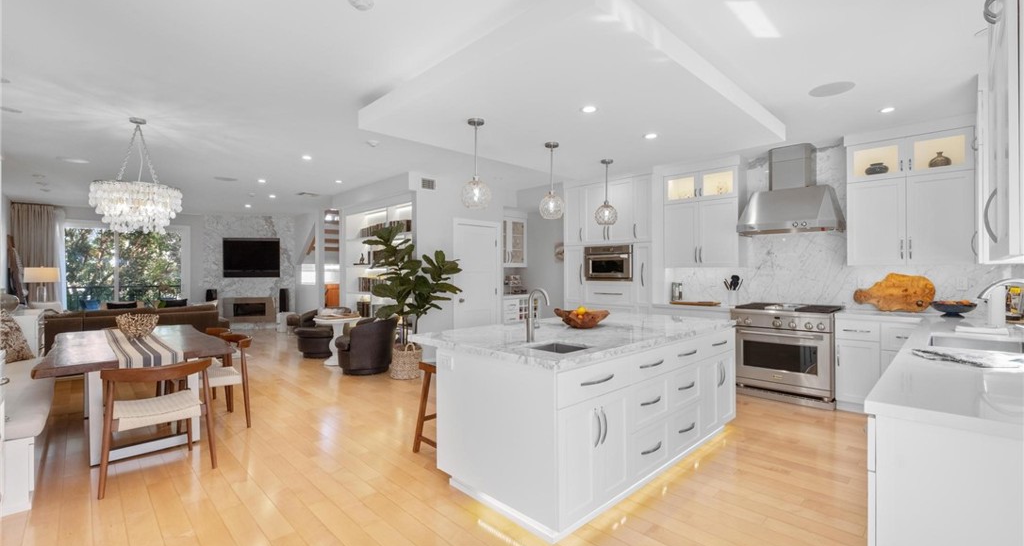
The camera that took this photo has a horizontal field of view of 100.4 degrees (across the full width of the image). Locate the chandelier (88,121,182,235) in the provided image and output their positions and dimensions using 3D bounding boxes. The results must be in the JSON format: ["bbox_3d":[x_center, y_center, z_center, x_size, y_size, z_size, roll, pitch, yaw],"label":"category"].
[{"bbox_3d":[-3.237,-0.833,3.687,0.610,0.980,0.610,0,0,-44],"label":"chandelier"}]

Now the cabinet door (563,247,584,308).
[{"bbox_3d":[0.917,0.036,6.265,0.360,0.850,0.040,0,0,45],"label":"cabinet door"}]

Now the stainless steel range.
[{"bbox_3d":[2.942,0.837,4.544,0.700,0.940,0.914,0,0,-44],"label":"stainless steel range"}]

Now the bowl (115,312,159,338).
[{"bbox_3d":[-3.235,0.467,3.680,0.280,0.190,0.280,0,0,-44],"label":"bowl"}]

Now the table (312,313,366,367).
[{"bbox_3d":[-2.563,0.995,6.300,0.750,0.660,0.750,0,0,45],"label":"table"}]

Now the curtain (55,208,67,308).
[{"bbox_3d":[-8.870,-0.004,8.383,0.120,2.550,0.250,0,0,45],"label":"curtain"}]

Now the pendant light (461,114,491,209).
[{"bbox_3d":[-0.278,-0.842,3.280,0.230,0.700,0.230,0,0,0],"label":"pendant light"}]

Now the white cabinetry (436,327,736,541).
[{"bbox_3d":[0.634,0.864,3.264,1.230,0.905,2.460,0,0,45],"label":"white cabinetry"}]

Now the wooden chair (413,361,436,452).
[{"bbox_3d":[-0.449,0.984,3.154,0.440,0.660,0.370,0,0,-44],"label":"wooden chair"}]

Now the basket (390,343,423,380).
[{"bbox_3d":[-1.345,1.104,5.450,0.390,0.430,0.390,0,0,0],"label":"basket"}]

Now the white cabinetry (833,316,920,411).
[{"bbox_3d":[3.512,0.869,4.078,0.580,0.900,0.620,0,0,45],"label":"white cabinetry"}]

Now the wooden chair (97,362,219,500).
[{"bbox_3d":[-2.349,0.934,2.803,0.530,0.755,0.590,0,0,45],"label":"wooden chair"}]

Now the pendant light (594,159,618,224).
[{"bbox_3d":[1.006,-0.848,4.503,0.240,0.690,0.240,0,0,0],"label":"pendant light"}]

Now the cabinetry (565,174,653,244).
[{"bbox_3d":[1.473,-0.805,5.998,0.600,0.850,1.320,0,0,-44],"label":"cabinetry"}]

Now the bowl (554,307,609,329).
[{"bbox_3d":[0.528,0.330,3.220,0.410,0.150,0.370,0,0,0],"label":"bowl"}]

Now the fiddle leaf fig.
[{"bbox_3d":[-1.230,0.139,5.430,1.150,1.550,1.000,0,0,0],"label":"fiddle leaf fig"}]

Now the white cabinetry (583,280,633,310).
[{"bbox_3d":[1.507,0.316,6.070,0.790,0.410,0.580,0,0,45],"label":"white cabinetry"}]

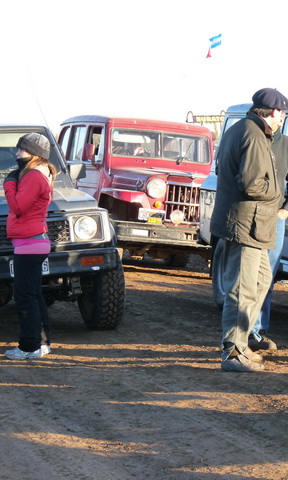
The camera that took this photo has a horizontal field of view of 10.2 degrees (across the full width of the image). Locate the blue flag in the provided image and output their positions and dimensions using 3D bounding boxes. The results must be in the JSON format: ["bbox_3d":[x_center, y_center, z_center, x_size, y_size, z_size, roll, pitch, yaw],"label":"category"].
[{"bbox_3d":[1.400,-3.950,32.000,0.270,0.260,0.070,0,3,-6],"label":"blue flag"}]

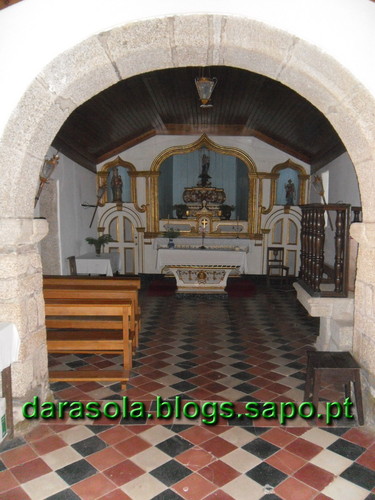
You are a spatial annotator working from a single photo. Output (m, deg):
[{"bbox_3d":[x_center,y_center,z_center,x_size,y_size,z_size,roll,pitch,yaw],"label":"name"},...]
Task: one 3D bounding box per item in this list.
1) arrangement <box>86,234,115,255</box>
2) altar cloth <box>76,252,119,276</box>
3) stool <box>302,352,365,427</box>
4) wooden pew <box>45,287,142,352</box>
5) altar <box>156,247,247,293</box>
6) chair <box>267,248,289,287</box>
[{"bbox_3d":[-1.970,-0.098,9.100,0.580,0.460,0.460,0,4,0],"label":"arrangement"},{"bbox_3d":[-1.980,0.322,8.950,0.740,0.370,1.100,0,4,2],"label":"altar cloth"},{"bbox_3d":[1.157,1.086,3.245,0.390,0.430,0.390,0,5,7],"label":"stool"},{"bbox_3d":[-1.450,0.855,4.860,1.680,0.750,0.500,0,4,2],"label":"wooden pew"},{"bbox_3d":[0.310,0.425,8.550,1.800,0.880,0.680,0,4,3],"label":"altar"},{"bbox_3d":[2.140,0.428,9.600,0.440,0.940,0.460,0,4,2],"label":"chair"}]

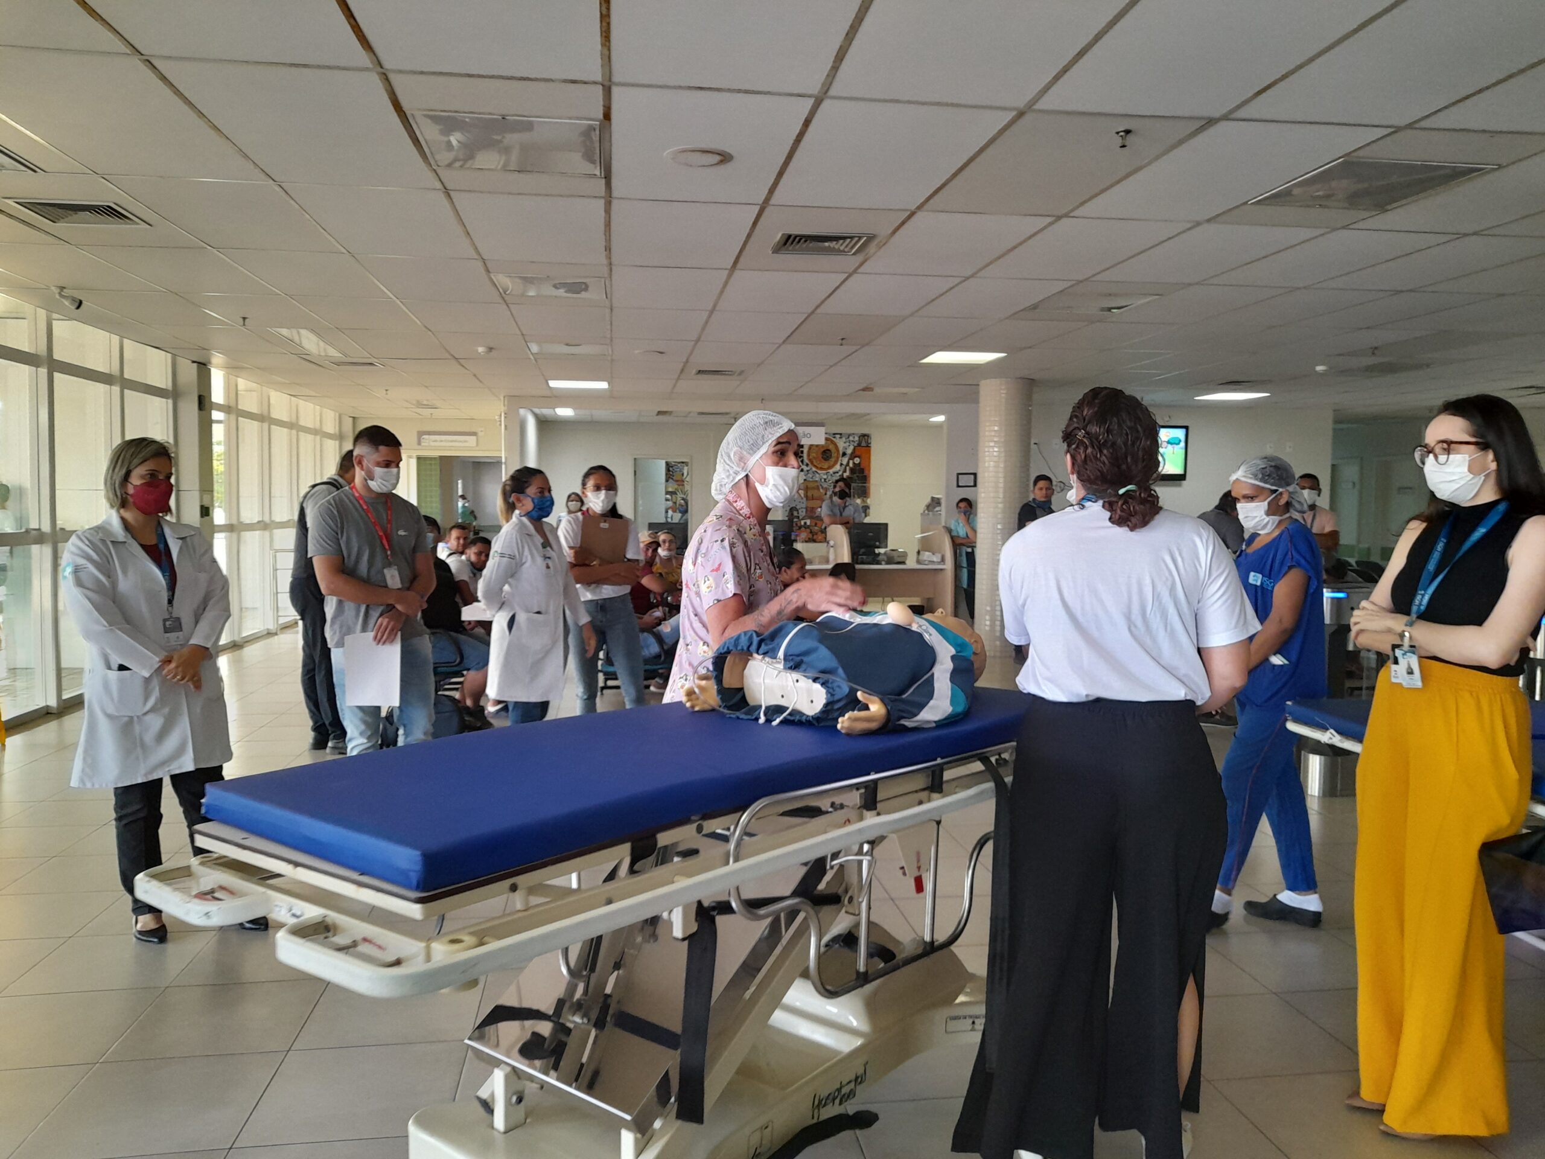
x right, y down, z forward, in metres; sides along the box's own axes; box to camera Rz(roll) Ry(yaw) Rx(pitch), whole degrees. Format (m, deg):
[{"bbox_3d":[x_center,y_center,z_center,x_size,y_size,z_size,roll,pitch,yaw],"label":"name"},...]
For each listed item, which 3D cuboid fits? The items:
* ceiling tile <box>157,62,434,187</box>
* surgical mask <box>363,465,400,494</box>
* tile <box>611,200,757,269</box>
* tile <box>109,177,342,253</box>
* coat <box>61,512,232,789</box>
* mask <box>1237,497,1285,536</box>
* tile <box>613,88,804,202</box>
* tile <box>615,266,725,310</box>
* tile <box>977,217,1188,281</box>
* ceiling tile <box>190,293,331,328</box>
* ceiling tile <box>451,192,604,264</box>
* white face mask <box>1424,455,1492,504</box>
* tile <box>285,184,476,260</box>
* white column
[{"bbox_3d":[-1.509,-1.496,3.728,0.630,0.025,1.240,0,4,-8],"label":"ceiling tile"},{"bbox_3d":[-1.549,-0.395,4.420,0.100,0.115,0.140,1,4,16],"label":"surgical mask"},{"bbox_3d":[-0.429,-1.575,5.116,0.630,0.025,1.240,0,4,-8],"label":"tile"},{"bbox_3d":[-2.306,-1.571,4.851,0.630,0.025,1.240,0,4,-8],"label":"tile"},{"bbox_3d":[-2.010,0.219,3.580,0.330,0.850,0.510,2,4,25],"label":"coat"},{"bbox_3d":[1.576,-0.199,3.610,0.100,0.115,0.145,-1,4,-18],"label":"mask"},{"bbox_3d":[-0.249,-1.473,3.838,0.617,0.025,1.215,0,4,-8],"label":"tile"},{"bbox_3d":[-0.599,-1.644,6.291,0.624,0.025,1.220,0,4,-8],"label":"tile"},{"bbox_3d":[1.440,-1.558,5.296,0.617,0.025,1.215,0,4,-8],"label":"tile"},{"bbox_3d":[-3.275,-1.722,7.186,0.630,0.025,1.240,0,4,-8],"label":"ceiling tile"},{"bbox_3d":[-1.048,-1.564,4.996,0.624,0.025,1.220,0,4,-8],"label":"ceiling tile"},{"bbox_3d":[1.565,-0.228,2.550,0.100,0.120,0.140,0,4,-11],"label":"white face mask"},{"bbox_3d":[-1.672,-1.562,4.906,0.624,0.025,1.220,0,4,-8],"label":"tile"},{"bbox_3d":[2.249,-0.572,10.816,0.510,2.650,0.510,1,4,12],"label":"white column"}]

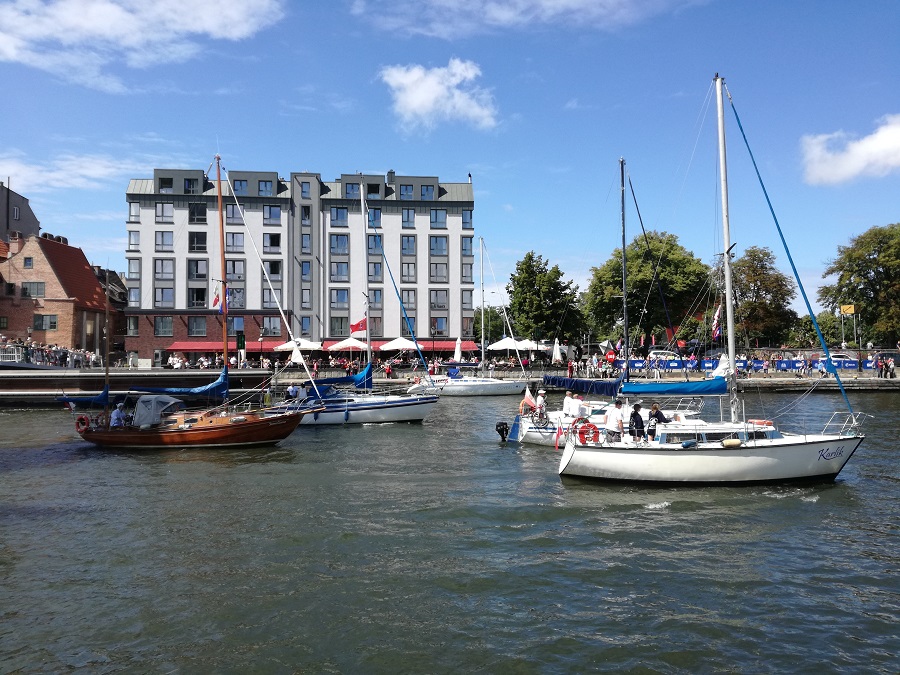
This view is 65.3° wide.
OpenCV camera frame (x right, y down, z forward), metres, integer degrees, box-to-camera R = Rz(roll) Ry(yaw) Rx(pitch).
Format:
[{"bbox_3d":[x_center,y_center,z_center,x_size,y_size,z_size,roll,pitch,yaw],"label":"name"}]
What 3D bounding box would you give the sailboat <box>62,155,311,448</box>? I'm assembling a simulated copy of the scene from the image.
[{"bbox_3d":[-10.163,-1.462,27.627,10.144,11.386,2.700,0,-1,-2],"label":"sailboat"}]

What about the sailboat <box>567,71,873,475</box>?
[{"bbox_3d":[7.530,-1.695,20.130,8.790,11.612,2.750,0,-1,-1],"label":"sailboat"}]

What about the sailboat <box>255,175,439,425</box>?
[{"bbox_3d":[-5.208,-1.993,36.236,9.437,12.721,3.000,0,-1,-4],"label":"sailboat"}]

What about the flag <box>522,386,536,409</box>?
[{"bbox_3d":[3.214,2.430,28.165,0.560,0.920,0.200,0,-1,0],"label":"flag"}]

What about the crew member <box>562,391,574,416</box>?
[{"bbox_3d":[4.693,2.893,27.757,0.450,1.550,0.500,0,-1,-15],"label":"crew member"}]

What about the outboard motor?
[{"bbox_3d":[2.101,3.932,28.041,0.580,1.100,0.400,0,-1,0],"label":"outboard motor"}]

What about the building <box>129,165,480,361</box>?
[{"bbox_3d":[-16.864,-7.437,85.483,37.800,21.100,16.000,0,-1,-6],"label":"building"}]

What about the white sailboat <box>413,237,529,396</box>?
[{"bbox_3d":[1.543,-1.710,57.035,9.825,12.819,3.100,0,-1,-2],"label":"white sailboat"}]

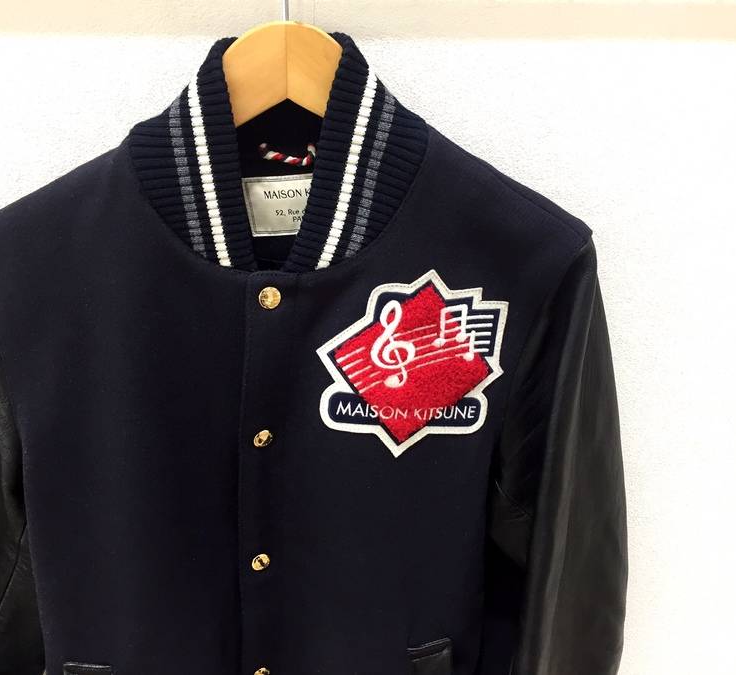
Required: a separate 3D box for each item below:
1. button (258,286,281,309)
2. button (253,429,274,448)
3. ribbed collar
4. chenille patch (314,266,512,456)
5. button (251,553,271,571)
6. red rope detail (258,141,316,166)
[{"bbox_3d":[-0.064,-0.026,0.489,0.014,0.014,0.005,2,19,0],"label":"button"},{"bbox_3d":[-0.072,0.070,0.522,0.014,0.014,0.005,2,19,0],"label":"button"},{"bbox_3d":[-0.061,-0.128,0.512,0.207,0.148,0.125,1,18,0],"label":"ribbed collar"},{"bbox_3d":[0.030,0.018,0.512,0.128,0.130,0.008,-1,18,-6],"label":"chenille patch"},{"bbox_3d":[-0.079,0.165,0.555,0.014,0.014,0.005,2,19,0],"label":"button"},{"bbox_3d":[-0.060,-0.137,0.563,0.045,0.020,0.009,1,18,0],"label":"red rope detail"}]

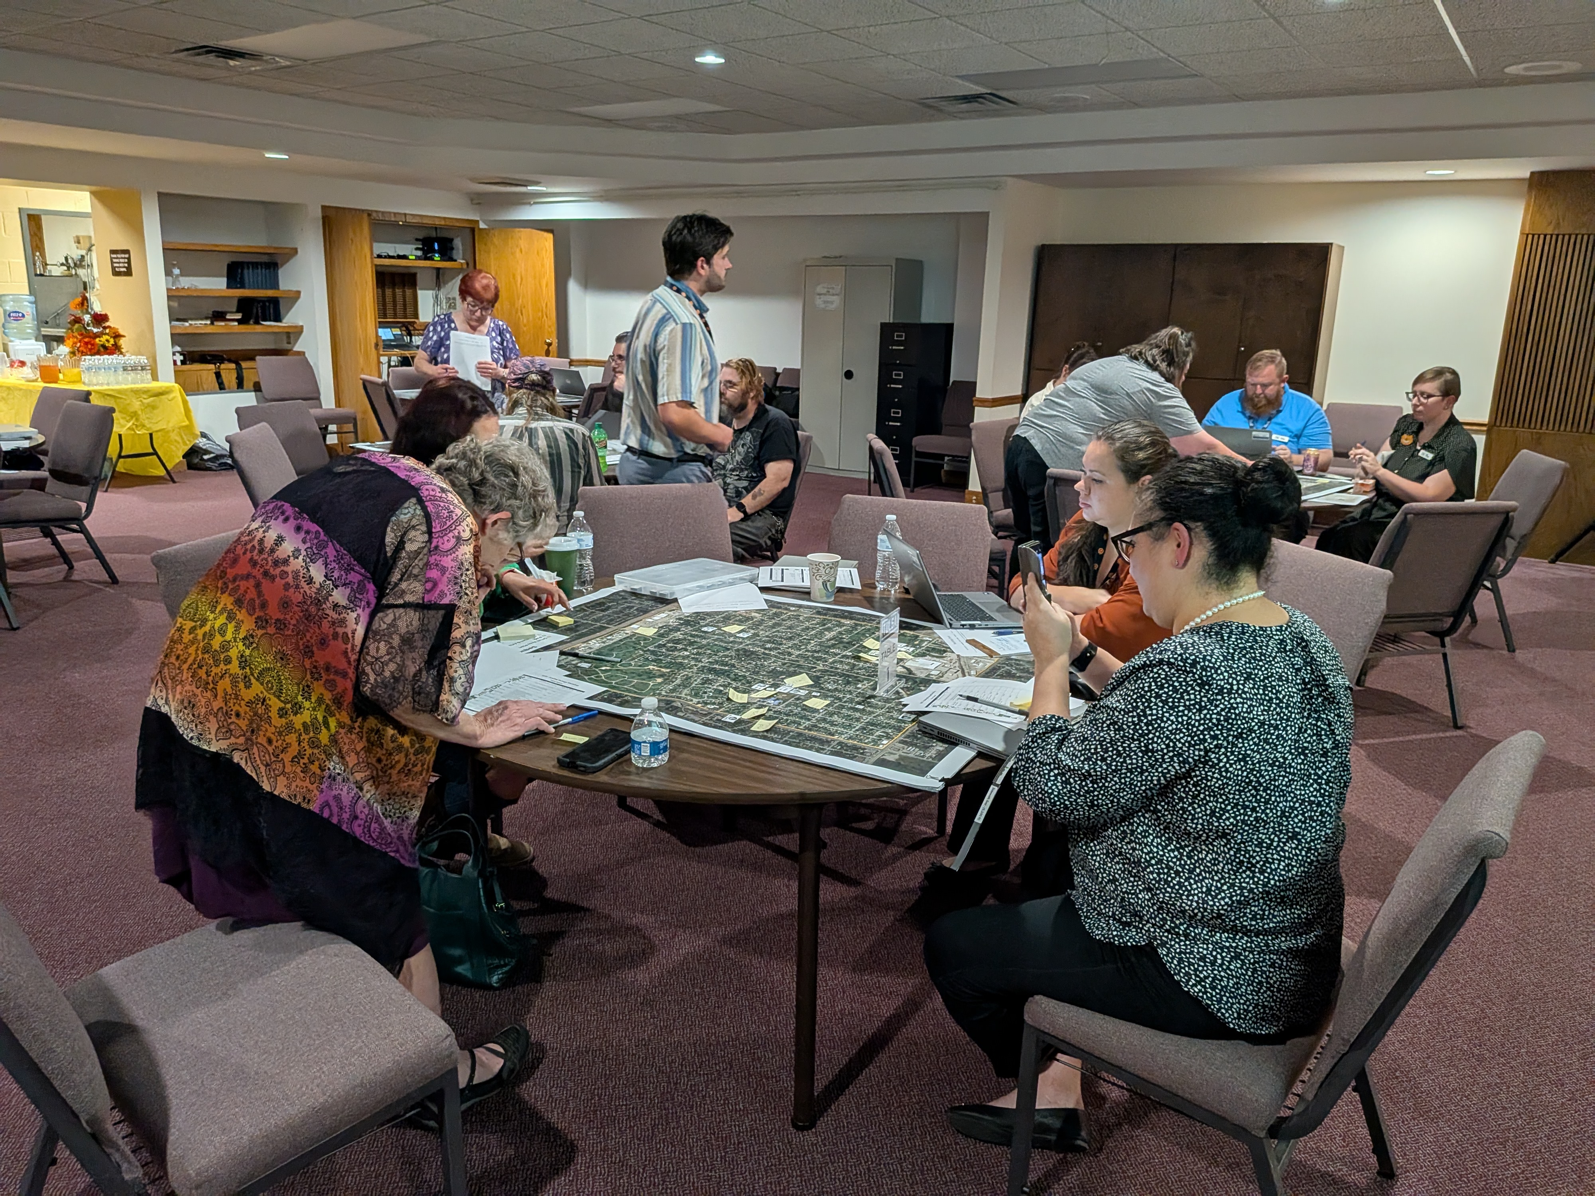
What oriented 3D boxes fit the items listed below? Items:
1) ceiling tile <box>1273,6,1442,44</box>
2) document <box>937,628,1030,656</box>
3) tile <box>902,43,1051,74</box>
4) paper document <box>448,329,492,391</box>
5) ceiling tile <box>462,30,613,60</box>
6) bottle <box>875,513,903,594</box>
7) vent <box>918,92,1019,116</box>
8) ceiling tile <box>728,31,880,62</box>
[{"bbox_3d":[2.411,-2.454,4.718,0.605,0.020,0.605,12,19,32],"label":"ceiling tile"},{"bbox_3d":[0.514,0.107,2.805,0.280,0.003,0.216,-1,16,-10],"label":"document"},{"bbox_3d":[0.882,-2.759,5.660,0.610,0.020,0.610,12,19,32],"label":"tile"},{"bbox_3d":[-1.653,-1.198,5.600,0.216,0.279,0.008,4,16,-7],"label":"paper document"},{"bbox_3d":[-1.317,-2.813,5.632,0.600,0.020,0.600,11,18,32],"label":"ceiling tile"},{"bbox_3d":[0.259,-0.126,3.114,0.066,0.208,0.066,2,16,0],"label":"bottle"},{"bbox_3d":[1.064,-3.087,6.886,0.550,0.040,0.550,11,18,32],"label":"vent"},{"bbox_3d":[0.046,-2.741,5.508,0.605,0.020,0.605,12,19,32],"label":"ceiling tile"}]

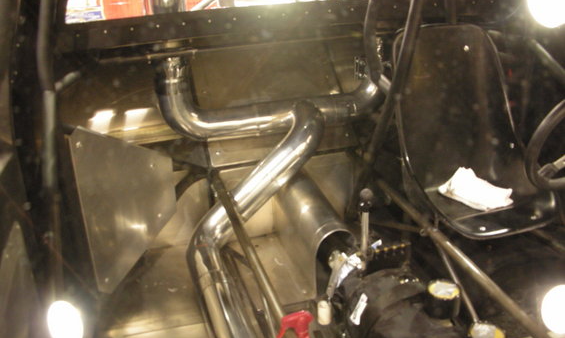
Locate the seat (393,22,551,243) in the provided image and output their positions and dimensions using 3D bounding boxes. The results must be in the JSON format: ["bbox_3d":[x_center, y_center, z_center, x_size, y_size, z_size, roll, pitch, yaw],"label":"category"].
[{"bbox_3d":[0.615,-0.129,1.845,0.460,0.560,0.510,-8,28,-15],"label":"seat"}]

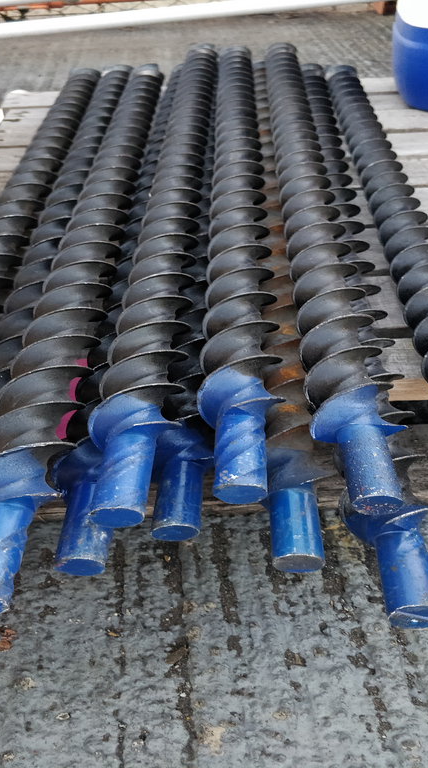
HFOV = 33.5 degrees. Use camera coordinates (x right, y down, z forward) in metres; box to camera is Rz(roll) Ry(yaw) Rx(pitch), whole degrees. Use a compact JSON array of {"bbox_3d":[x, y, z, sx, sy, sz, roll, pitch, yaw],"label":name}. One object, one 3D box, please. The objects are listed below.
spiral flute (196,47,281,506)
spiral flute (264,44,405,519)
[{"bbox_3d":[0.030,-0.253,0.900,0.068,0.068,1.030,-1,40,2],"label":"spiral flute"},{"bbox_3d":[0.117,-0.249,0.879,0.068,0.068,1.030,-1,40,1],"label":"spiral flute"}]

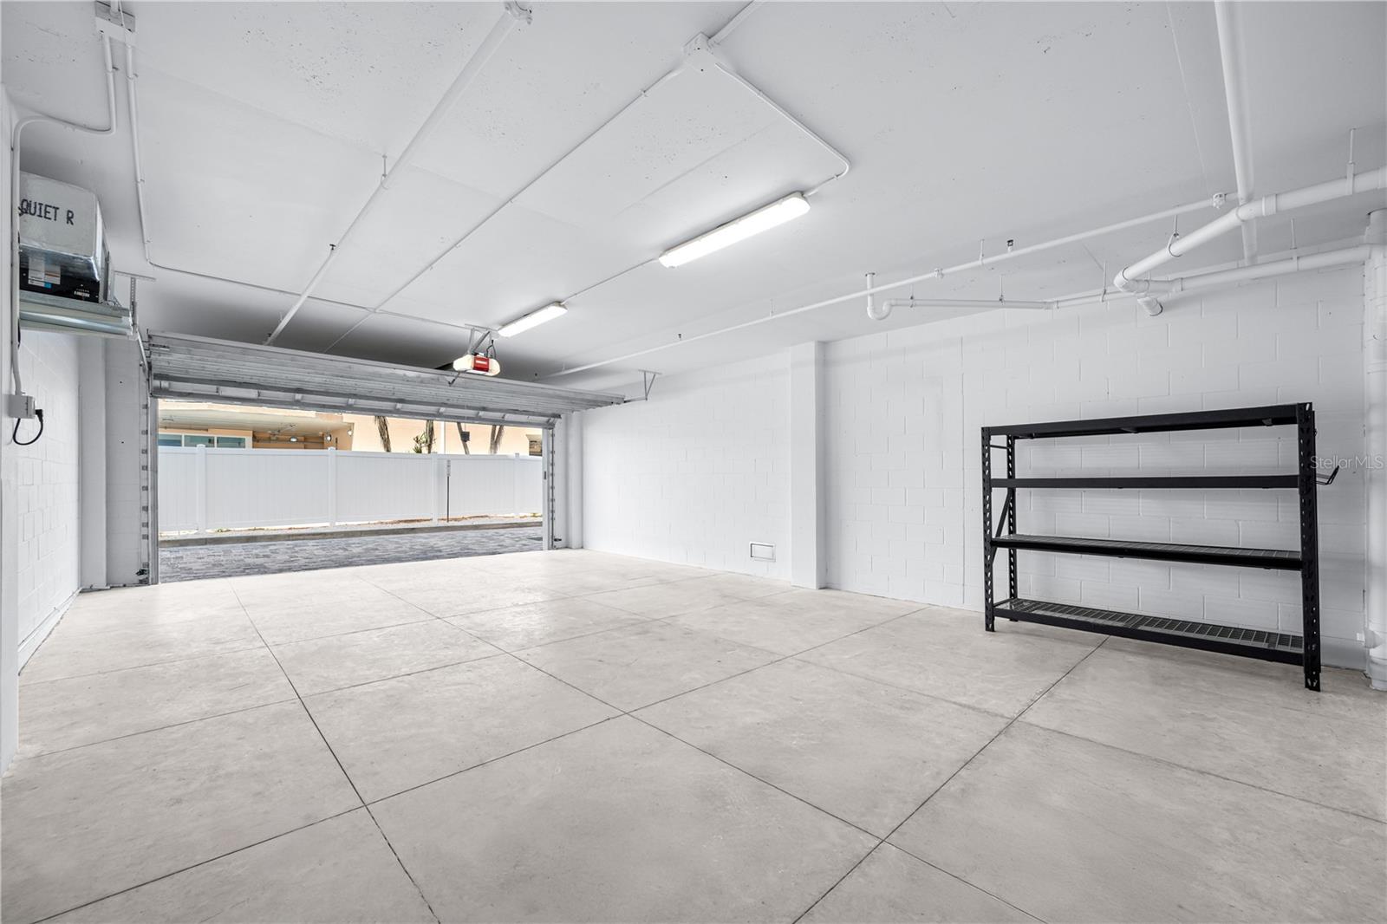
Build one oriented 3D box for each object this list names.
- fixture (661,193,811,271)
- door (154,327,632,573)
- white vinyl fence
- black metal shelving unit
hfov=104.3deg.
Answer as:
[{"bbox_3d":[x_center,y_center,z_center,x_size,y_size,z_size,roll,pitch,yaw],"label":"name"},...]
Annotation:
[{"bbox_3d":[0.228,-1.565,3.749,0.140,0.095,1.270,2,-3,-44],"label":"fixture"},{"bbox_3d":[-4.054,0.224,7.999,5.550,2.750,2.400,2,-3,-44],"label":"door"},{"bbox_3d":[-8.095,0.668,14.432,8.850,1.880,0.140,2,-3,-44],"label":"white vinyl fence"},{"bbox_3d":[3.495,0.565,4.315,0.600,1.820,1.950,2,-3,-43],"label":"black metal shelving unit"}]

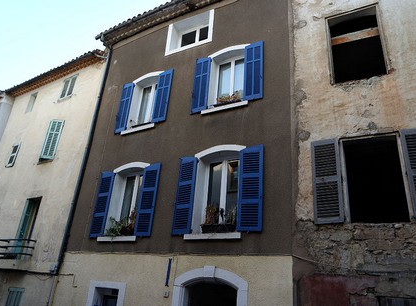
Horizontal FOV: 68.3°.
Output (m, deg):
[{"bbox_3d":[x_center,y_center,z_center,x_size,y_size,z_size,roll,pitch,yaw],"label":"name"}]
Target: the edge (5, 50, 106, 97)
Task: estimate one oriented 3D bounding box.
[{"bbox_3d":[-5.399,-2.687,10.645,5.350,0.290,0.340,-9,-26,29],"label":"edge"}]

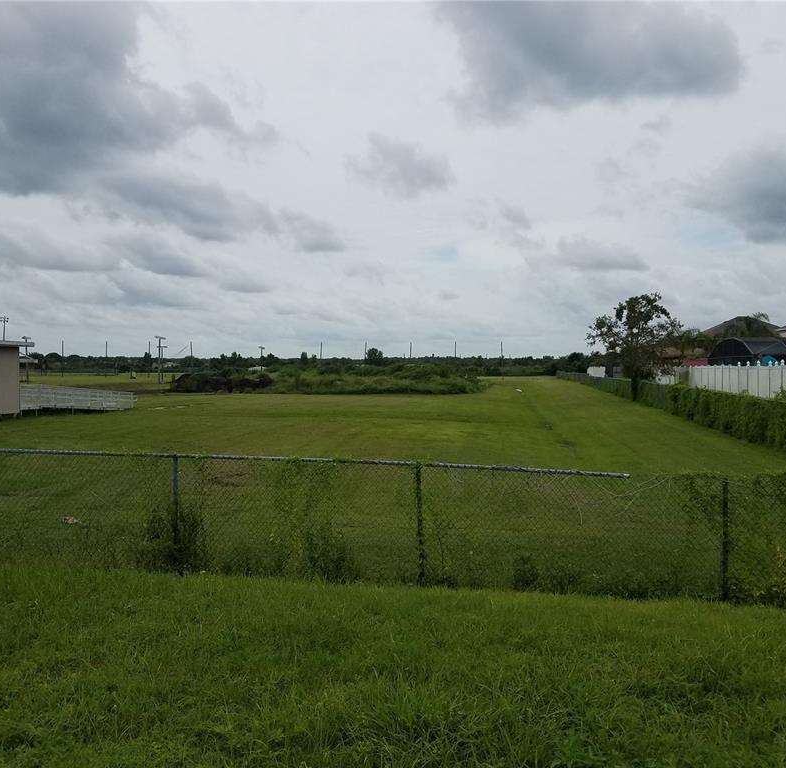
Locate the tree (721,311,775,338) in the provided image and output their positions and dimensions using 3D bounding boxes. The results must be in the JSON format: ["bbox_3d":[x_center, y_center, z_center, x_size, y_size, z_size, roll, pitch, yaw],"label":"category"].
[{"bbox_3d":[30.880,-3.050,67.000,4.900,6.800,4.800,0,1,9],"label":"tree"}]

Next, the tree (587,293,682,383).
[{"bbox_3d":[14.850,-2.280,47.300,5.800,6.700,5.500,0,1,9],"label":"tree"}]

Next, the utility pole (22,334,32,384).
[{"bbox_3d":[-46.640,-3.080,98.000,1.200,6.200,0.450,0,1,9],"label":"utility pole"}]

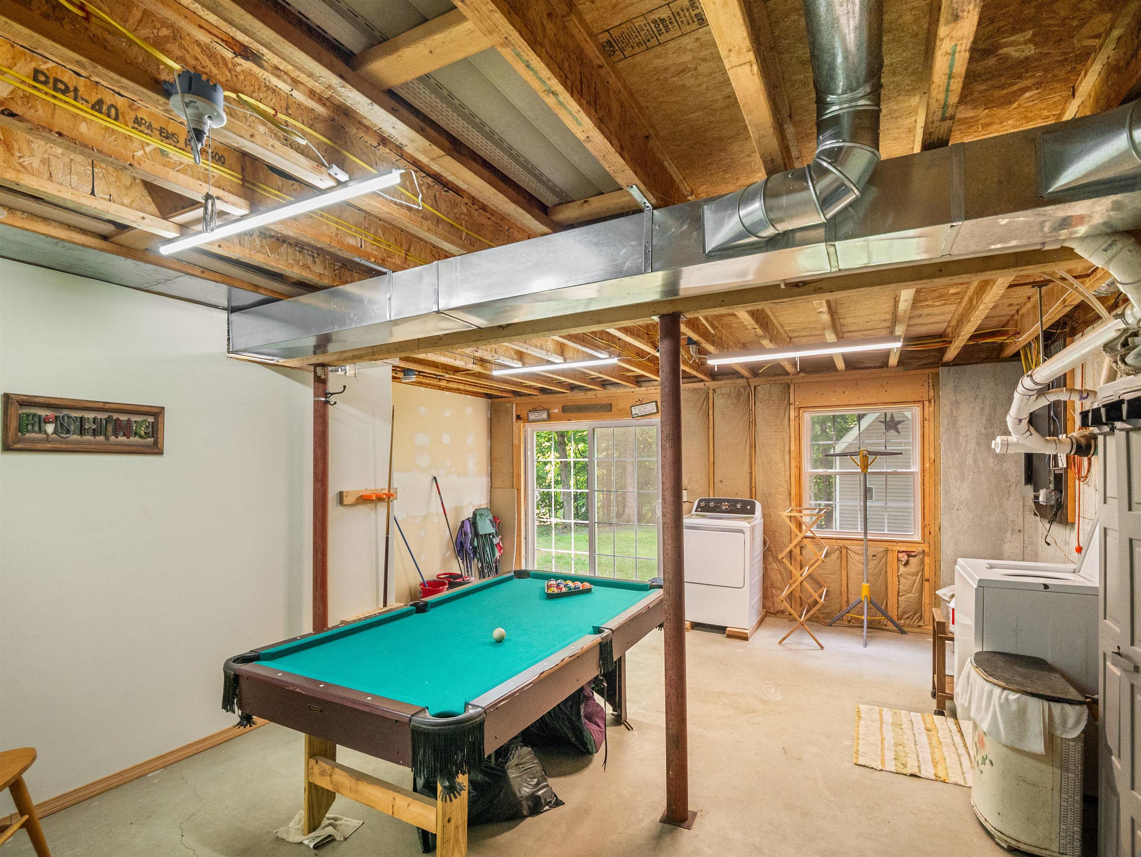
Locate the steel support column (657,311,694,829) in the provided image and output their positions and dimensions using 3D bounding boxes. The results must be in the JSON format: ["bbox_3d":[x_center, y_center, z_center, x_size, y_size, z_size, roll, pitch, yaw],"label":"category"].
[{"bbox_3d":[0.435,0.579,2.221,0.115,2.118,0.115,-1,-2,30],"label":"steel support column"}]

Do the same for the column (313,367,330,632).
[{"bbox_3d":[-1.616,0.663,3.415,0.110,2.118,0.110,-1,-2,30],"label":"column"}]

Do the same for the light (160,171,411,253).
[{"bbox_3d":[-1.060,-0.750,1.836,1.221,0.050,0.070,-1,-2,24],"label":"light"}]

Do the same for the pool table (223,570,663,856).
[{"bbox_3d":[-0.366,1.298,2.645,1.070,0.740,2.020,-1,-2,27],"label":"pool table"}]

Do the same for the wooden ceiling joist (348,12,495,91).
[{"bbox_3d":[-0.339,-0.876,1.206,0.360,0.038,0.089,-1,-2,30],"label":"wooden ceiling joist"}]

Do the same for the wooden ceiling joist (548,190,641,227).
[{"bbox_3d":[0.106,-0.822,1.969,0.360,0.038,0.089,-1,-2,30],"label":"wooden ceiling joist"}]

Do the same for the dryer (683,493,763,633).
[{"bbox_3d":[1.411,1.202,4.963,0.686,1.080,0.700,-1,-2,30],"label":"dryer"}]

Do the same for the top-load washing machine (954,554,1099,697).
[{"bbox_3d":[2.445,1.171,2.692,0.680,1.000,0.690,-1,-2,30],"label":"top-load washing machine"}]

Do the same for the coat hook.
[{"bbox_3d":[-1.514,-0.212,3.395,0.135,0.137,0.045,-1,-2,14],"label":"coat hook"}]

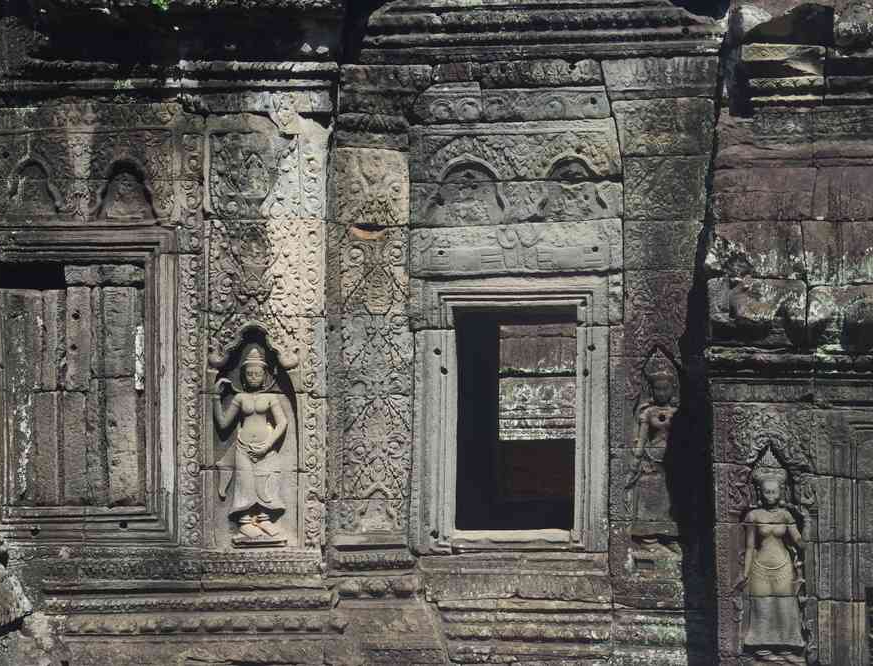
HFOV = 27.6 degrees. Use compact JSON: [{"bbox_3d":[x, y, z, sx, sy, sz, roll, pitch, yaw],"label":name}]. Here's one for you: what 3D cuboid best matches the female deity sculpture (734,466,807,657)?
[{"bbox_3d":[1.448,1.002,7.700,0.302,0.858,0.150,0,0,2],"label":"female deity sculpture"}]

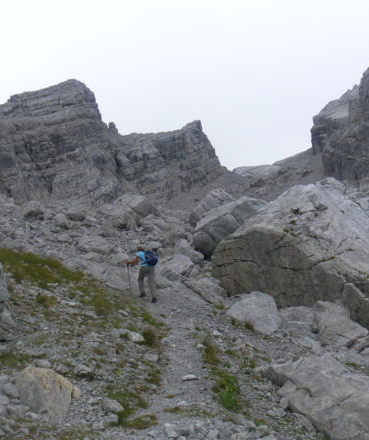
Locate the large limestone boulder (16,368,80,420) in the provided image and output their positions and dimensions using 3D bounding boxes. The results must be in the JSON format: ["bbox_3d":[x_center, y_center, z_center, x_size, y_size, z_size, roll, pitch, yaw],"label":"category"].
[{"bbox_3d":[-1.581,1.994,6.900,0.680,0.560,0.550,0,-10,0],"label":"large limestone boulder"}]

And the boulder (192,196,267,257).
[{"bbox_3d":[1.800,0.276,21.800,3.100,2.200,2.600,-4,-11,20],"label":"boulder"}]

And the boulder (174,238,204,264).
[{"bbox_3d":[0.137,1.078,20.300,1.050,0.880,0.950,0,-10,0],"label":"boulder"}]

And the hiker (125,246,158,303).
[{"bbox_3d":[-1.217,1.543,16.800,0.800,1.600,0.600,-10,-14,44],"label":"hiker"}]

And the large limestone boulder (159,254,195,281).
[{"bbox_3d":[-0.223,1.513,18.900,1.150,0.820,1.000,0,-10,0],"label":"large limestone boulder"}]

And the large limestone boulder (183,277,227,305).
[{"bbox_3d":[0.573,1.925,16.200,1.150,0.720,0.950,4,-11,-20],"label":"large limestone boulder"}]

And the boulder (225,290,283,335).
[{"bbox_3d":[1.407,1.886,12.100,1.050,0.820,0.850,0,-10,0],"label":"boulder"}]

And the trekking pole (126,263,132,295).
[{"bbox_3d":[-1.581,1.680,16.900,0.060,0.950,0.080,5,-14,-45],"label":"trekking pole"}]

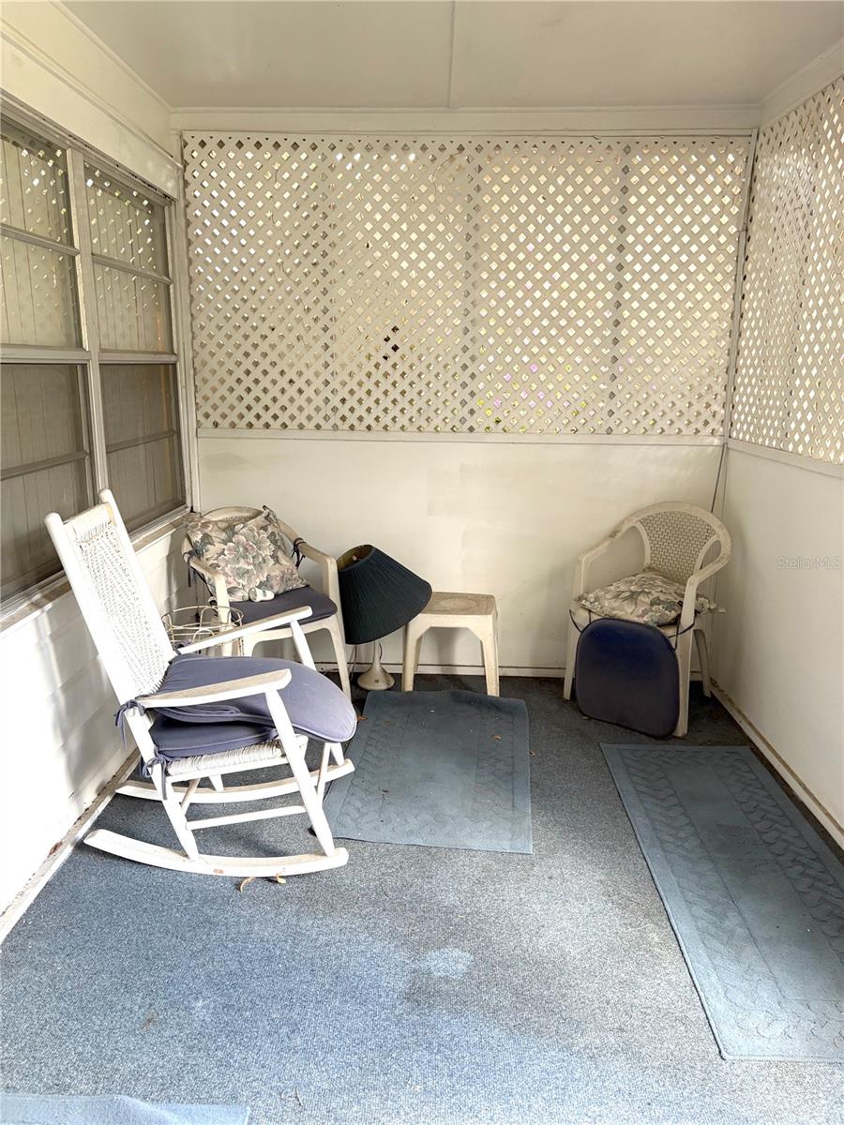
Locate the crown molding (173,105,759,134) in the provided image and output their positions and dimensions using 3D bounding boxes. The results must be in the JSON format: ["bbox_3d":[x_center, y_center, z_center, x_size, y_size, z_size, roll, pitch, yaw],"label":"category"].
[{"bbox_3d":[0.167,-1.794,3.418,2.370,0.105,0.035,1,13,1],"label":"crown molding"}]

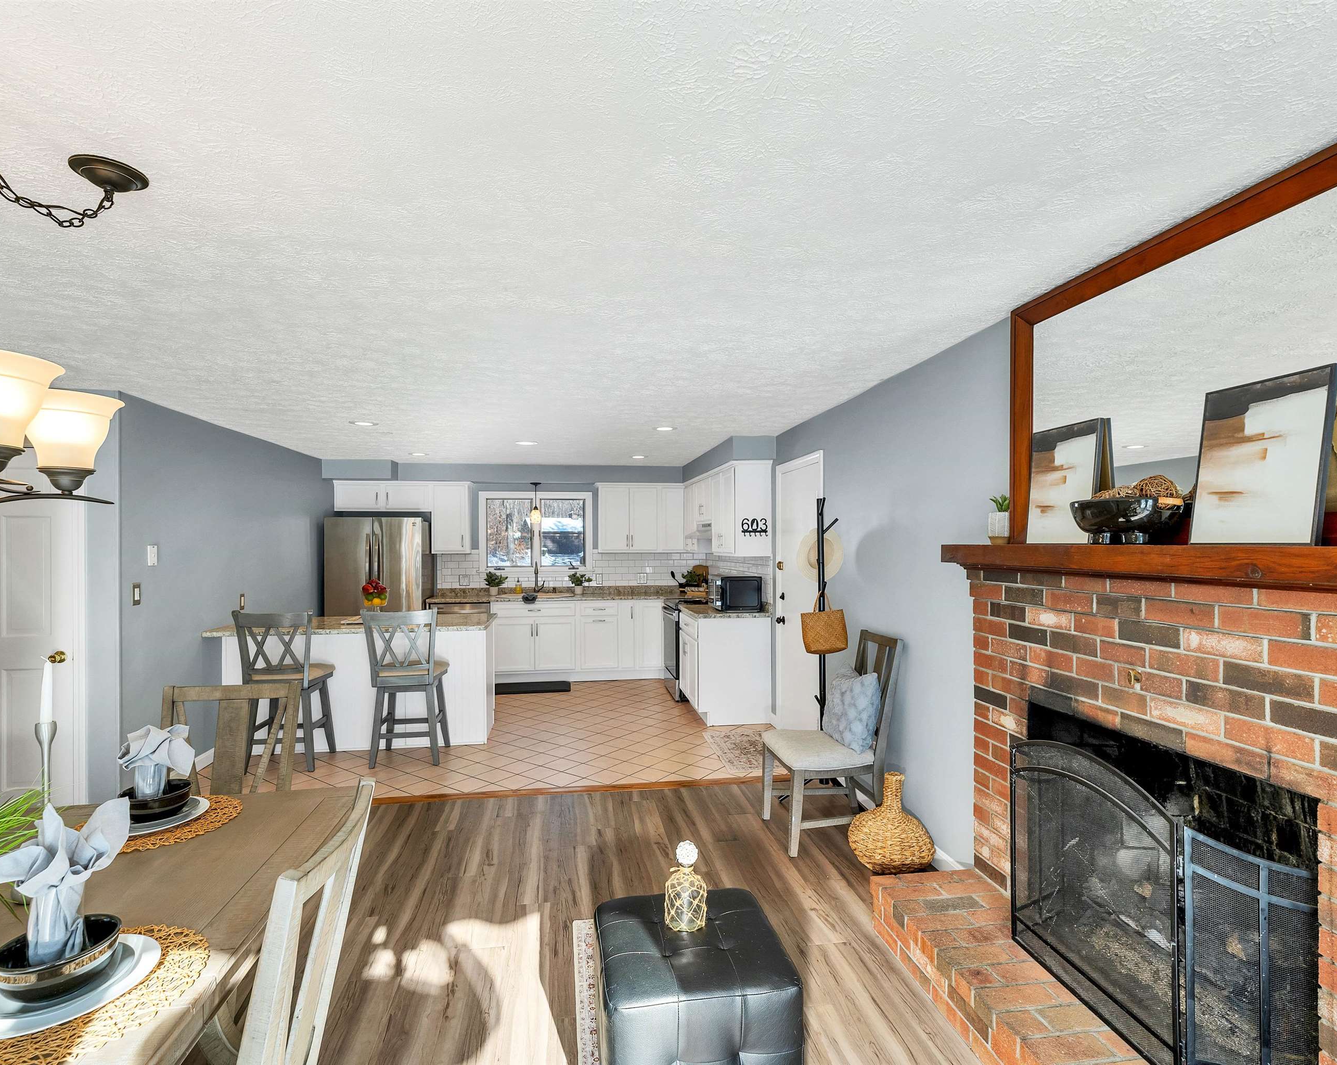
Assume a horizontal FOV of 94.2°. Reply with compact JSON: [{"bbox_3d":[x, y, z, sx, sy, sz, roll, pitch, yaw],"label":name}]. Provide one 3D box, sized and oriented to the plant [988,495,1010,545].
[{"bbox_3d":[1.264,-0.047,2.358,0.110,0.190,0.110,0,-1,-9],"label":"plant"}]

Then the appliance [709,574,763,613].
[{"bbox_3d":[0.563,0.525,5.447,0.400,0.290,0.480,0,-1,-9],"label":"appliance"}]

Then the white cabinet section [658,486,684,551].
[{"bbox_3d":[0.006,-0.154,7.409,0.330,0.765,0.330,0,-1,-9],"label":"white cabinet section"}]

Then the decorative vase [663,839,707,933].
[{"bbox_3d":[0.052,1.014,1.818,0.120,0.238,0.120,0,-1,-9],"label":"decorative vase"}]

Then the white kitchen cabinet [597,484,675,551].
[{"bbox_3d":[-0.373,-0.162,7.288,0.940,0.780,0.340,0,-1,-9],"label":"white kitchen cabinet"}]

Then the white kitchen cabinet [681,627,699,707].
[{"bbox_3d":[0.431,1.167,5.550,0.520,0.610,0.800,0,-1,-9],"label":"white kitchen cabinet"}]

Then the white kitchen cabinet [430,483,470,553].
[{"bbox_3d":[-2.422,-0.162,6.985,0.420,0.765,0.300,0,-1,-9],"label":"white kitchen cabinet"}]

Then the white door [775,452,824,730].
[{"bbox_3d":[0.946,0.524,4.562,0.060,2.110,0.940,0,-1,-9],"label":"white door"}]

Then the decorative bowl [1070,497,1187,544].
[{"bbox_3d":[1.301,-0.023,1.756,0.255,0.125,0.265,0,-1,0],"label":"decorative bowl"}]

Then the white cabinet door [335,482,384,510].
[{"bbox_3d":[-3.317,-0.380,6.636,0.475,0.285,0.025,0,-1,-9],"label":"white cabinet door"}]

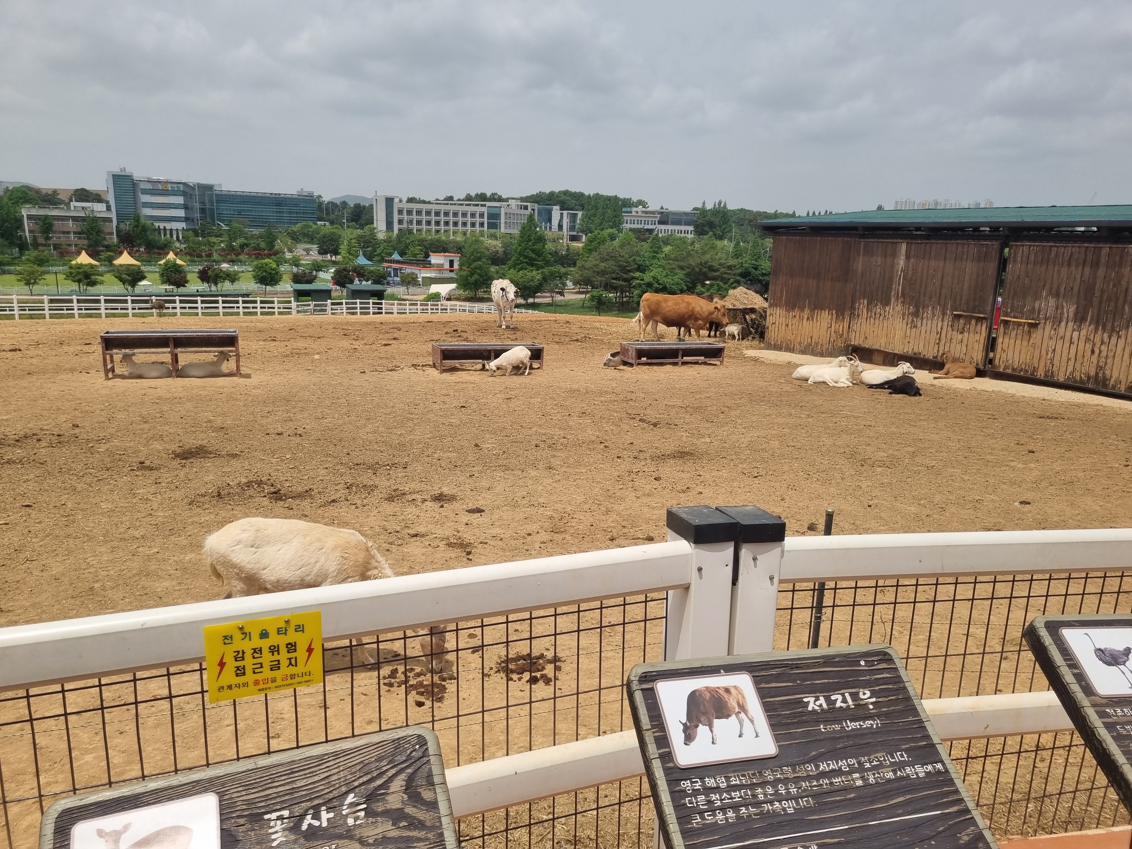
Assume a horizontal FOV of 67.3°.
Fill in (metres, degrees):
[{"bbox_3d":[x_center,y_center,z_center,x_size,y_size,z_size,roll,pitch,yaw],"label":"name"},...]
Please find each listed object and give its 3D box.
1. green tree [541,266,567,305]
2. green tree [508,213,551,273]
[{"bbox_3d":[-1.198,-14.332,87.550,2.654,4.052,2.654,1,13,0],"label":"green tree"},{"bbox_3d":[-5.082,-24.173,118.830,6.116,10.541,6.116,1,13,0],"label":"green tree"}]

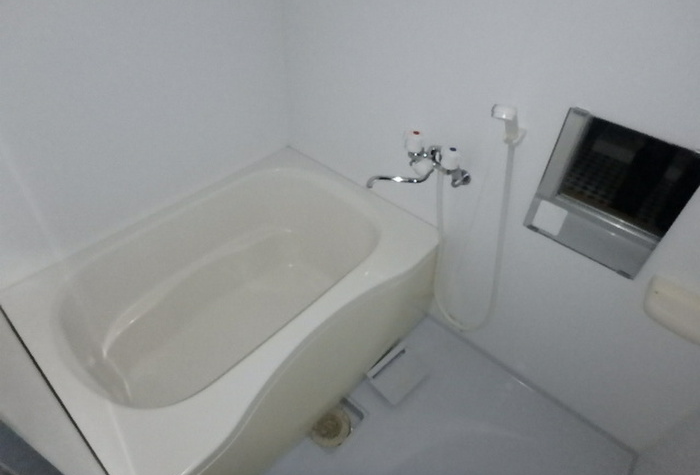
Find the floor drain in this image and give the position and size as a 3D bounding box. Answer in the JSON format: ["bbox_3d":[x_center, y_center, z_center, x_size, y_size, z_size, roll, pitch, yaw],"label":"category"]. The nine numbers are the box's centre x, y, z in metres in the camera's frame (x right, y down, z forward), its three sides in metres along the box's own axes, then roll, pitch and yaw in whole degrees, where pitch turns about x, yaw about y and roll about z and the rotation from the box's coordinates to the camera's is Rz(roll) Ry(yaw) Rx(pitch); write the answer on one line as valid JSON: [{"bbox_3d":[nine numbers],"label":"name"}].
[{"bbox_3d":[-0.063,0.608,1.373,0.135,0.020,0.135,2,41,-2],"label":"floor drain"}]

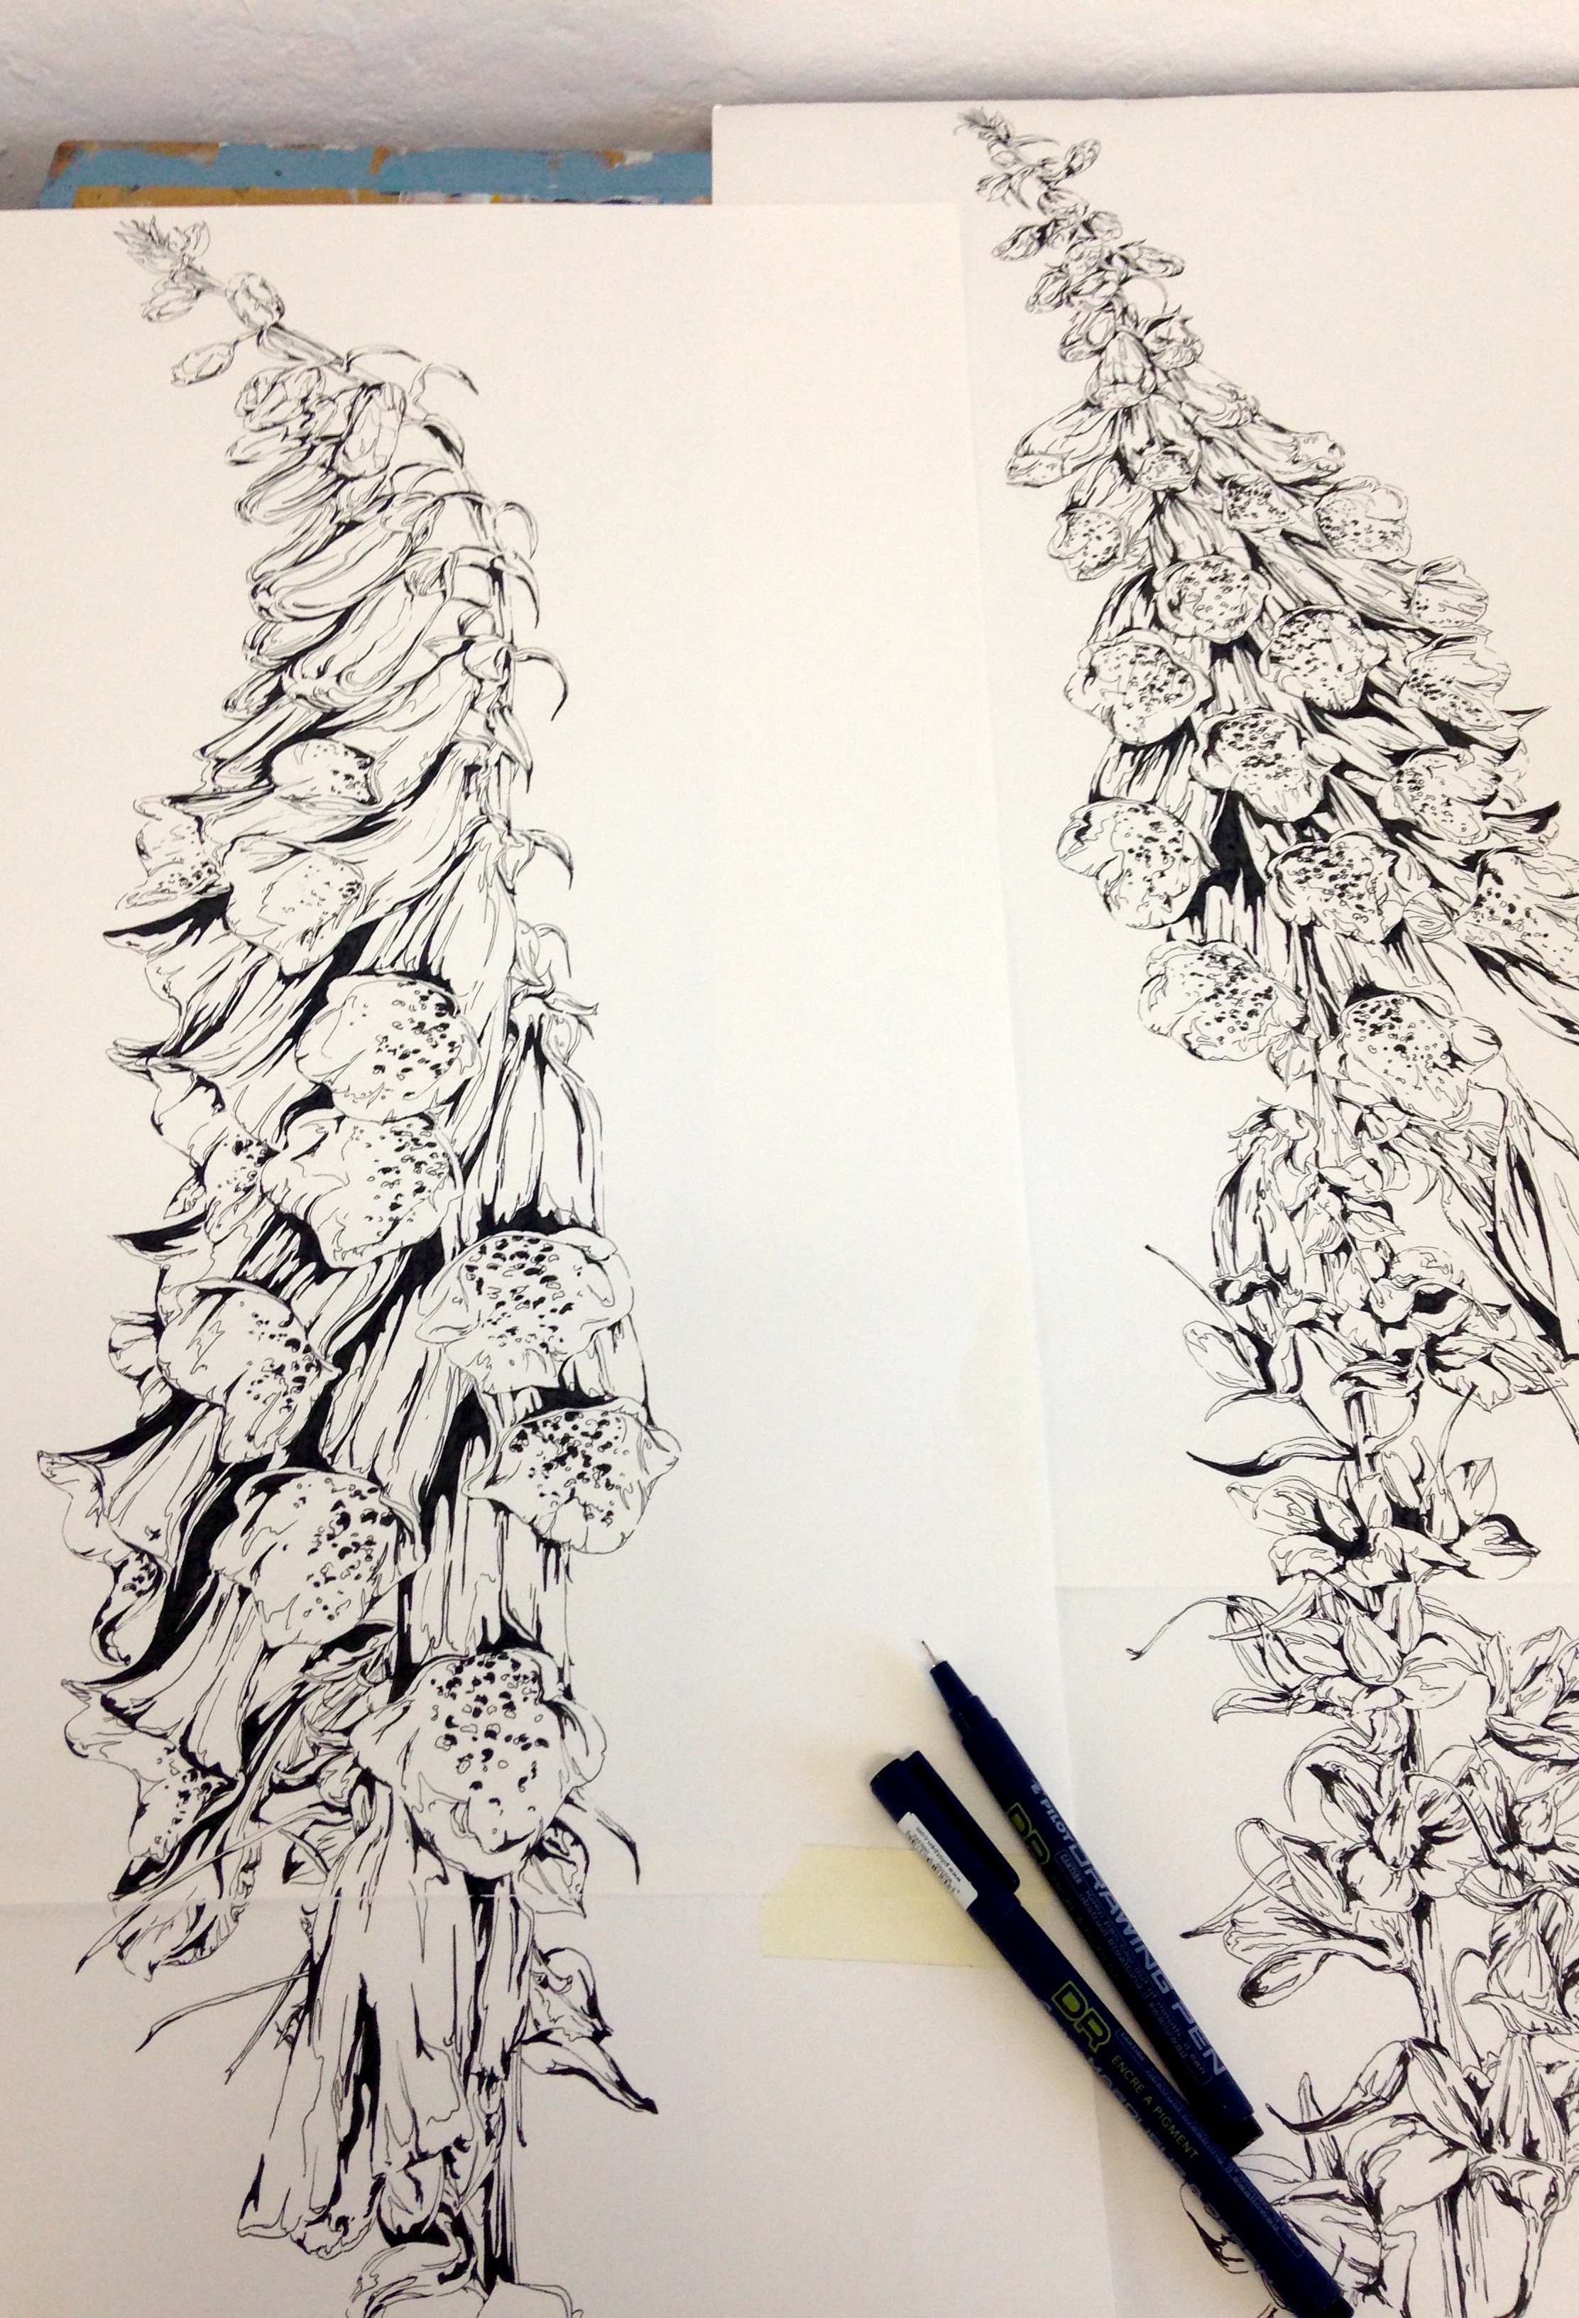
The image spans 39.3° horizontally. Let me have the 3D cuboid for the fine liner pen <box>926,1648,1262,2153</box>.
[{"bbox_3d":[0.061,0.152,0.469,0.010,0.010,0.121,-26,61,-16],"label":"fine liner pen"}]

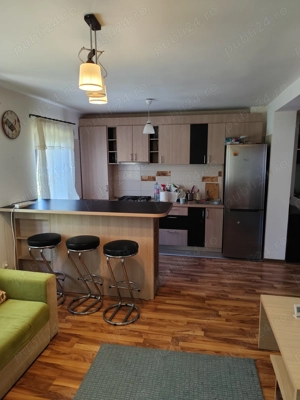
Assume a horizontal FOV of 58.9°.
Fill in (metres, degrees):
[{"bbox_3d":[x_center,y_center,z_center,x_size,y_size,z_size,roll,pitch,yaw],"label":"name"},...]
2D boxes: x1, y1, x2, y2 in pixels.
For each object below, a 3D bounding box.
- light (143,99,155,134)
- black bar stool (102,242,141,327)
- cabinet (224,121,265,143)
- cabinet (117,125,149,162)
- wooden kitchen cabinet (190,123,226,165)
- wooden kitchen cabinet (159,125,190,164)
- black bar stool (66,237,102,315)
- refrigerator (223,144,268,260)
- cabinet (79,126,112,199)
[{"bbox_3d":[-0.016,-1.304,4.178,0.198,0.520,0.198,0,7,0],"label":"light"},{"bbox_3d":[-0.286,0.818,2.672,0.376,0.738,0.376,0,7,0],"label":"black bar stool"},{"bbox_3d":[1.611,-1.129,4.646,0.598,0.356,0.327,1,7,10],"label":"cabinet"},{"bbox_3d":[-0.279,-1.038,5.001,0.574,0.653,0.327,1,7,10],"label":"cabinet"},{"bbox_3d":[1.028,-0.984,4.769,0.582,0.696,0.327,1,7,10],"label":"wooden kitchen cabinet"},{"bbox_3d":[0.467,-0.999,4.869,0.559,0.695,0.327,1,7,10],"label":"wooden kitchen cabinet"},{"bbox_3d":[-0.706,0.792,2.862,0.376,0.742,0.376,0,7,0],"label":"black bar stool"},{"bbox_3d":[1.610,0.025,4.651,0.624,1.874,0.634,1,7,10],"label":"refrigerator"},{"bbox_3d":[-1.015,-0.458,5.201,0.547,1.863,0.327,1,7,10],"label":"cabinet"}]

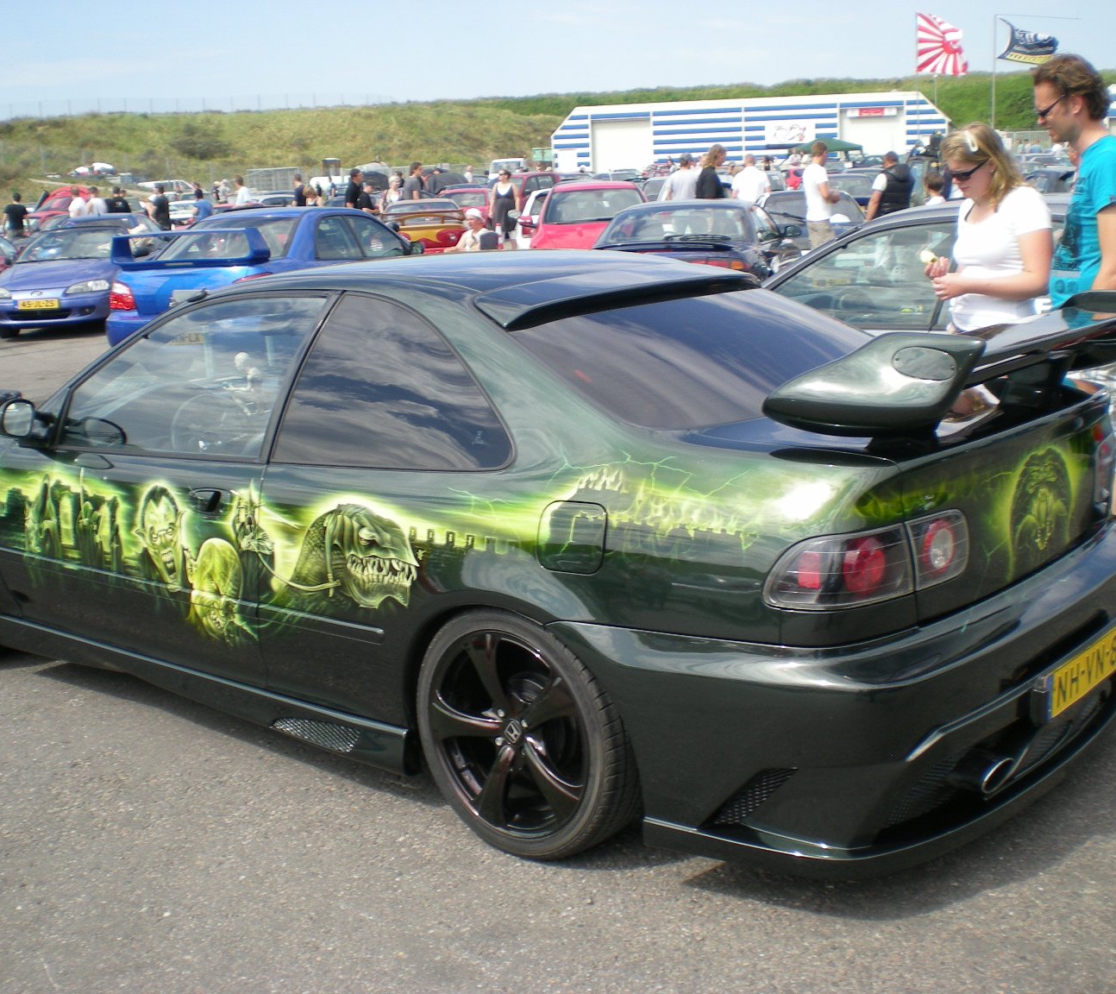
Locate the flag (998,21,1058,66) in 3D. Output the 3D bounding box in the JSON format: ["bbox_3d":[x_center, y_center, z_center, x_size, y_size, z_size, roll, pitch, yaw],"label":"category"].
[{"bbox_3d":[10.651,-10.310,33.000,1.350,1.030,0.350,-2,12,0],"label":"flag"}]

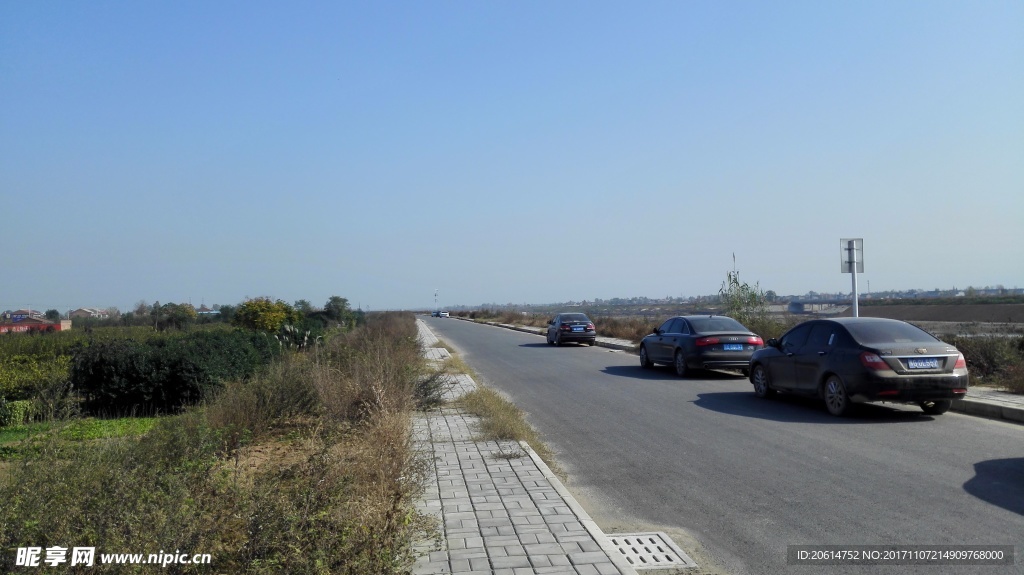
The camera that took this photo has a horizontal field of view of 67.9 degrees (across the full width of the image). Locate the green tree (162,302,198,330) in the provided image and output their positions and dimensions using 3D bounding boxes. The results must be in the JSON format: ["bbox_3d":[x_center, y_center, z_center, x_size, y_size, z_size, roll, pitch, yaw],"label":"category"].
[{"bbox_3d":[-39.262,3.744,90.000,4.300,3.934,4.100,-1,-2,0],"label":"green tree"}]

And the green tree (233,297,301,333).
[{"bbox_3d":[-20.999,2.828,65.000,5.700,4.116,5.400,-1,-2,0],"label":"green tree"}]

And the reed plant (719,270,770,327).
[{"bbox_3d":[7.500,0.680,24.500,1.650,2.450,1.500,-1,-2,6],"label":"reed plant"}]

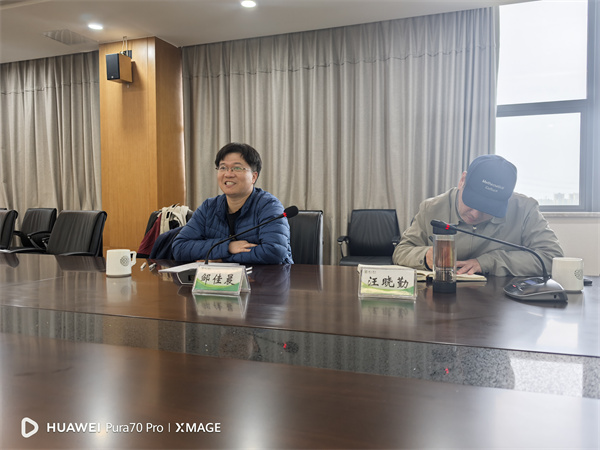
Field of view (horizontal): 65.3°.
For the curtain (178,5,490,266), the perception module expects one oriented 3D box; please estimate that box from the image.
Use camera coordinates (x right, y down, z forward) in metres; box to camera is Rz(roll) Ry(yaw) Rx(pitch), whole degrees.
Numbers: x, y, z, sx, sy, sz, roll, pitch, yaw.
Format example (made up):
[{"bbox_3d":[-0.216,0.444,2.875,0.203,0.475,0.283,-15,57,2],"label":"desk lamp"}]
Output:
[{"bbox_3d":[0.285,-0.724,5.415,3.660,3.000,0.180,1,2,18],"label":"curtain"}]

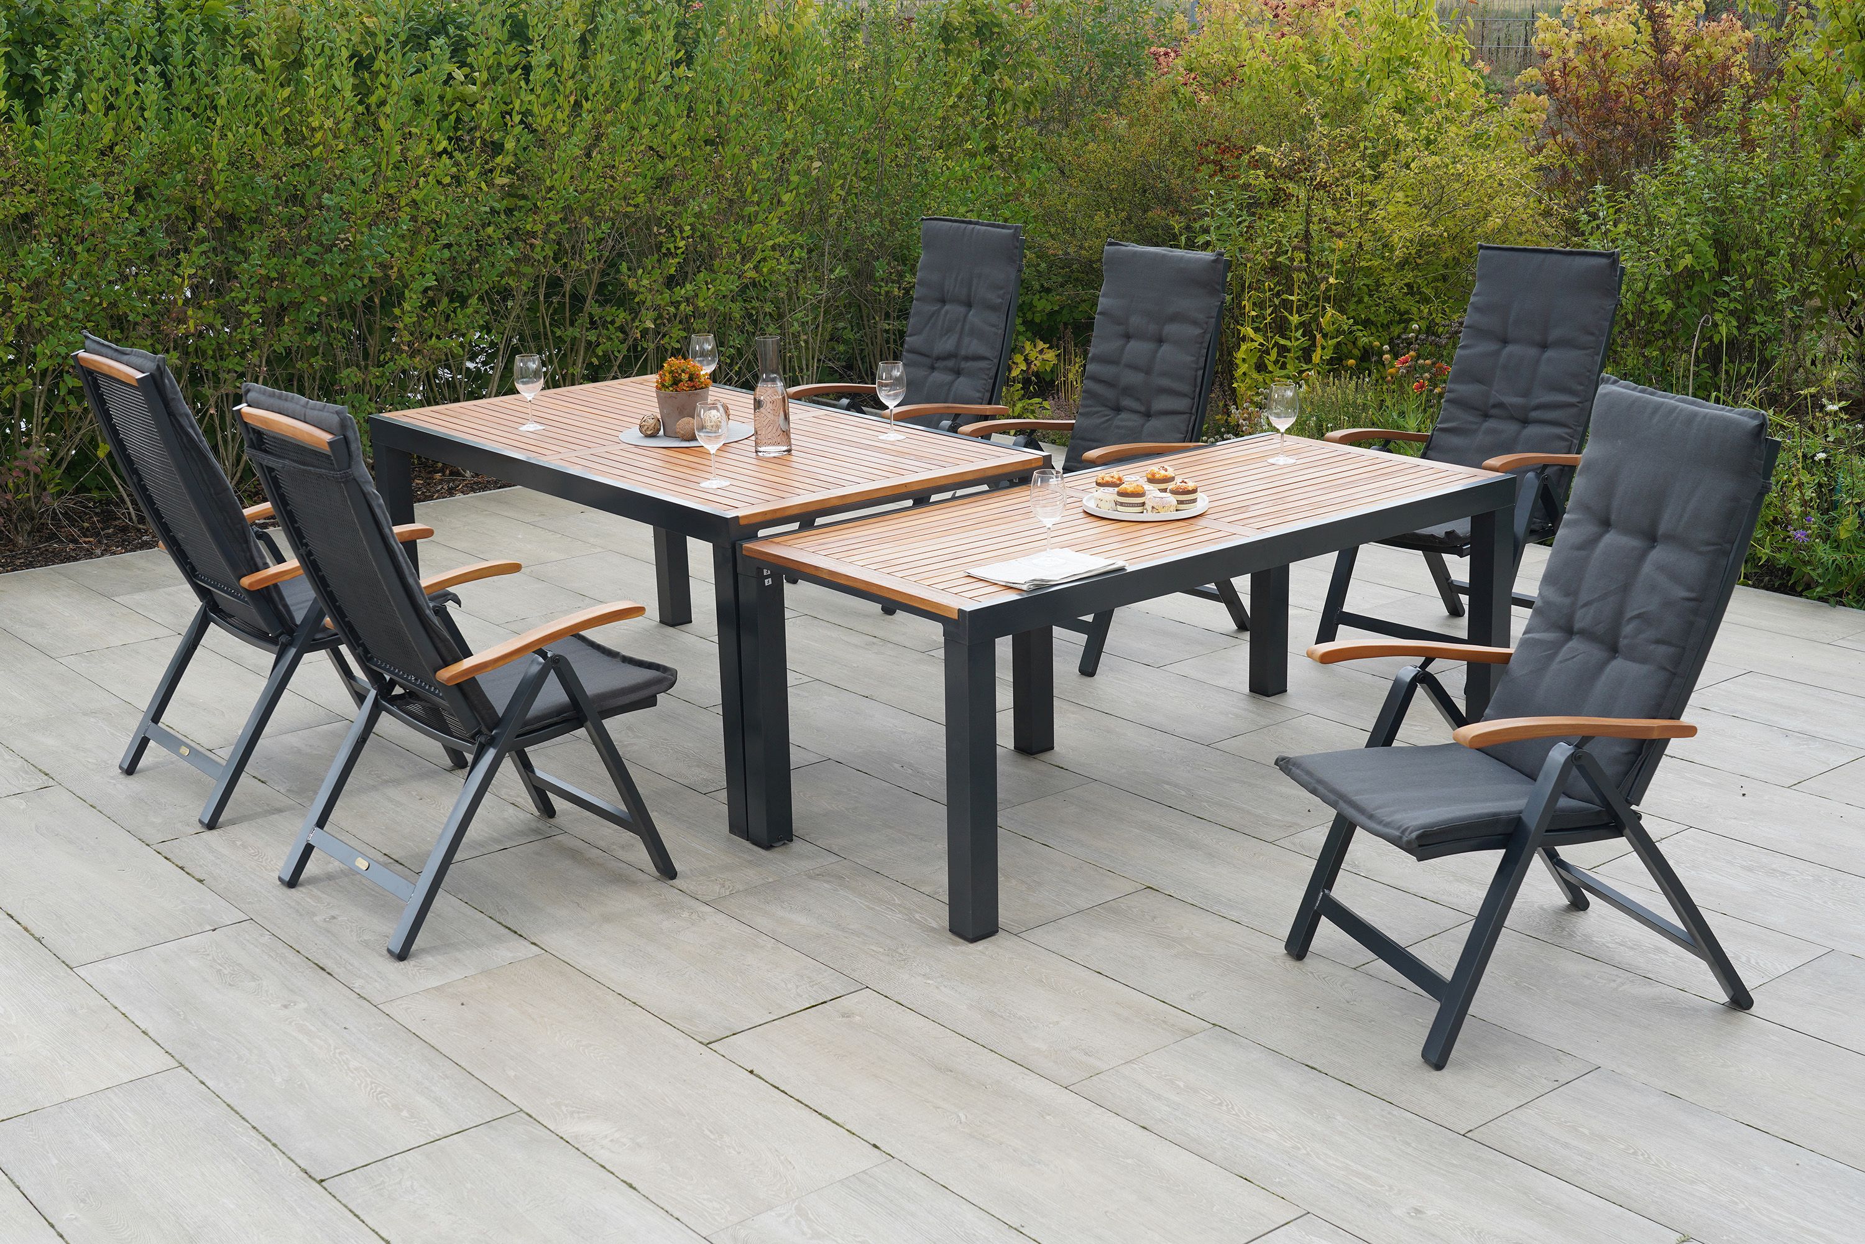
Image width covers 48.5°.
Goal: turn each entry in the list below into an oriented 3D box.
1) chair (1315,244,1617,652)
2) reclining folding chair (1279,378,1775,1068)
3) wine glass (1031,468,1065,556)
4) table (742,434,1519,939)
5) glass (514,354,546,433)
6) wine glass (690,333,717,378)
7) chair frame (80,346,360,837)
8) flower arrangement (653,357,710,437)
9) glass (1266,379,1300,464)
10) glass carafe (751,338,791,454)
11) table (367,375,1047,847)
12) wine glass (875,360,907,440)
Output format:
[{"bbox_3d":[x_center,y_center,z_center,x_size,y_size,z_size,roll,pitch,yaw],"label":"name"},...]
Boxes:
[{"bbox_3d":[1.599,-0.476,6.223,0.747,1.166,0.583,-13,19,-38],"label":"chair"},{"bbox_3d":[1.120,0.161,3.947,0.747,1.150,0.583,-6,16,-18],"label":"reclining folding chair"},{"bbox_3d":[0.252,-0.230,4.462,0.081,0.201,0.081,-1,15,0],"label":"wine glass"},{"bbox_3d":[0.525,0.079,5.093,1.839,0.726,0.808,-13,20,-38],"label":"table"},{"bbox_3d":[-1.132,-0.644,5.823,0.081,0.201,0.081,-1,15,0],"label":"glass"},{"bbox_3d":[-0.688,-0.761,6.223,0.081,0.201,0.081,-1,15,0],"label":"wine glass"},{"bbox_3d":[-1.623,-0.155,5.138,0.730,1.100,0.565,-14,20,-39],"label":"chair frame"},{"bbox_3d":[-0.665,-0.593,5.430,0.152,0.198,0.152,-1,15,0],"label":"flower arrangement"},{"bbox_3d":[0.936,-0.531,5.532,0.081,0.206,0.081,-1,15,0],"label":"glass"},{"bbox_3d":[-0.402,-0.567,5.179,0.094,0.289,0.094,-1,15,0],"label":"glass carafe"},{"bbox_3d":[-0.647,-0.129,5.792,1.000,0.785,1.790,-14,20,-38],"label":"table"},{"bbox_3d":[-0.107,-0.573,5.359,0.080,0.195,0.080,-1,15,0],"label":"wine glass"}]

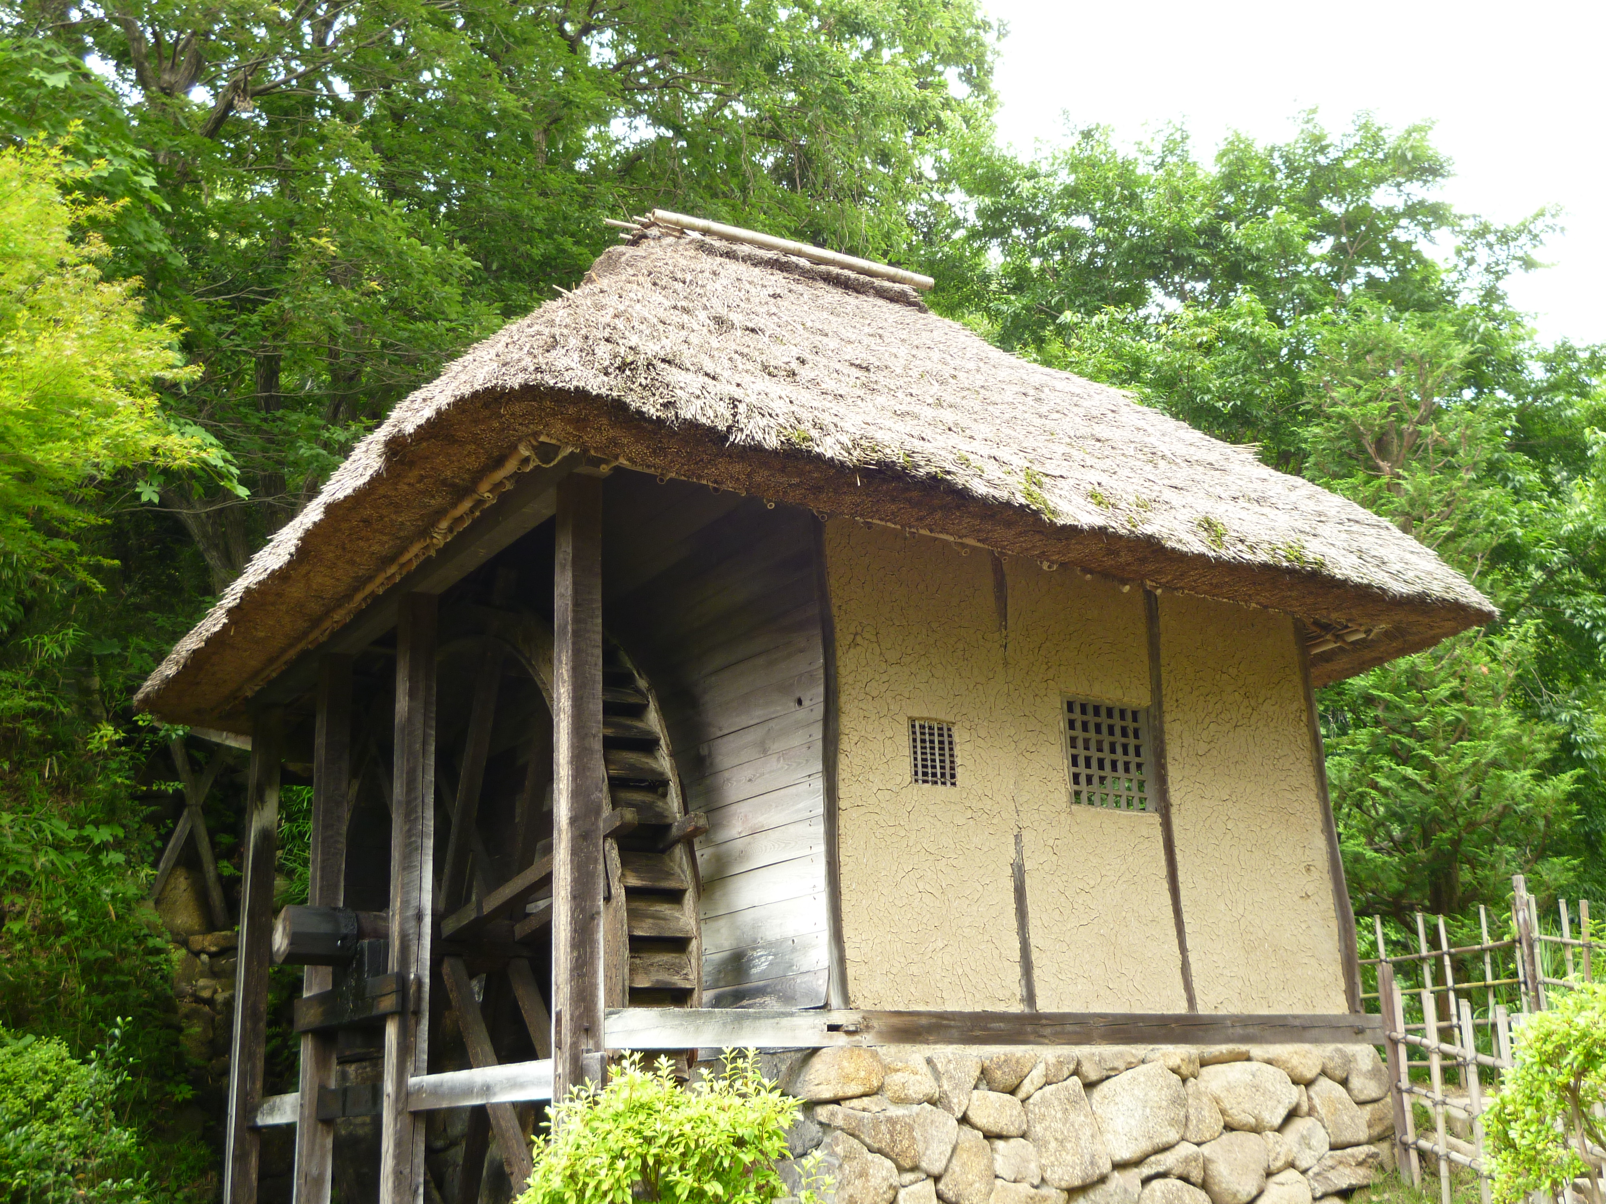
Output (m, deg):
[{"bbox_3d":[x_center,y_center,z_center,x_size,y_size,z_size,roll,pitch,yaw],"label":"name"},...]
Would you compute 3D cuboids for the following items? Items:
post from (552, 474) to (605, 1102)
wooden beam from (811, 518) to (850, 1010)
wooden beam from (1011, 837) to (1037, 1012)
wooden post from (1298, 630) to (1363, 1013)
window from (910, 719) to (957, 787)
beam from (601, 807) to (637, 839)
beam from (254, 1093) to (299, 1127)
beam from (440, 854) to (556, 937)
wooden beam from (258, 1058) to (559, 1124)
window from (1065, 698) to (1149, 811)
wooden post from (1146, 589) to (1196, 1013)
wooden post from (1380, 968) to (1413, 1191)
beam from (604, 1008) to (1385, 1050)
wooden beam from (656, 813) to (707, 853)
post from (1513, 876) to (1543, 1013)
[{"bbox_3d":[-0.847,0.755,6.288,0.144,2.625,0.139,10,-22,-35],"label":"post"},{"bbox_3d":[0.071,0.605,6.597,0.100,1.990,0.100,10,-21,-33],"label":"wooden beam"},{"bbox_3d":[0.948,1.421,7.426,0.090,0.787,0.090,10,-22,-35],"label":"wooden beam"},{"bbox_3d":[2.544,1.026,8.213,0.105,1.980,0.105,10,-21,-33],"label":"wooden post"},{"bbox_3d":[0.561,0.673,7.386,0.263,0.289,0.060,10,-22,-35],"label":"window"},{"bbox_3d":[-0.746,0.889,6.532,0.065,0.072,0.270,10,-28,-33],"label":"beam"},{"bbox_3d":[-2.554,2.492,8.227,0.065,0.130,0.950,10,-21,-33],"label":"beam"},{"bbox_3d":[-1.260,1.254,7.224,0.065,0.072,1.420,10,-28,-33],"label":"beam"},{"bbox_3d":[-1.793,2.170,7.299,0.090,0.135,3.412,10,-22,-35],"label":"wooden beam"},{"bbox_3d":[1.364,0.685,7.454,0.520,0.495,0.060,10,-21,-33],"label":"window"},{"bbox_3d":[1.762,0.927,8.232,0.113,2.148,0.105,10,-22,-35],"label":"wooden post"},{"bbox_3d":[2.767,2.191,7.795,0.065,1.000,0.065,14,-24,-31],"label":"wooden post"},{"bbox_3d":[1.107,1.892,7.376,4.650,0.141,0.142,10,-22,-35],"label":"beam"},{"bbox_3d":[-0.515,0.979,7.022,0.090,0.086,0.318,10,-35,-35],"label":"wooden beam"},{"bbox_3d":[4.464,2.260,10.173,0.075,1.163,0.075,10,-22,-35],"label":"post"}]

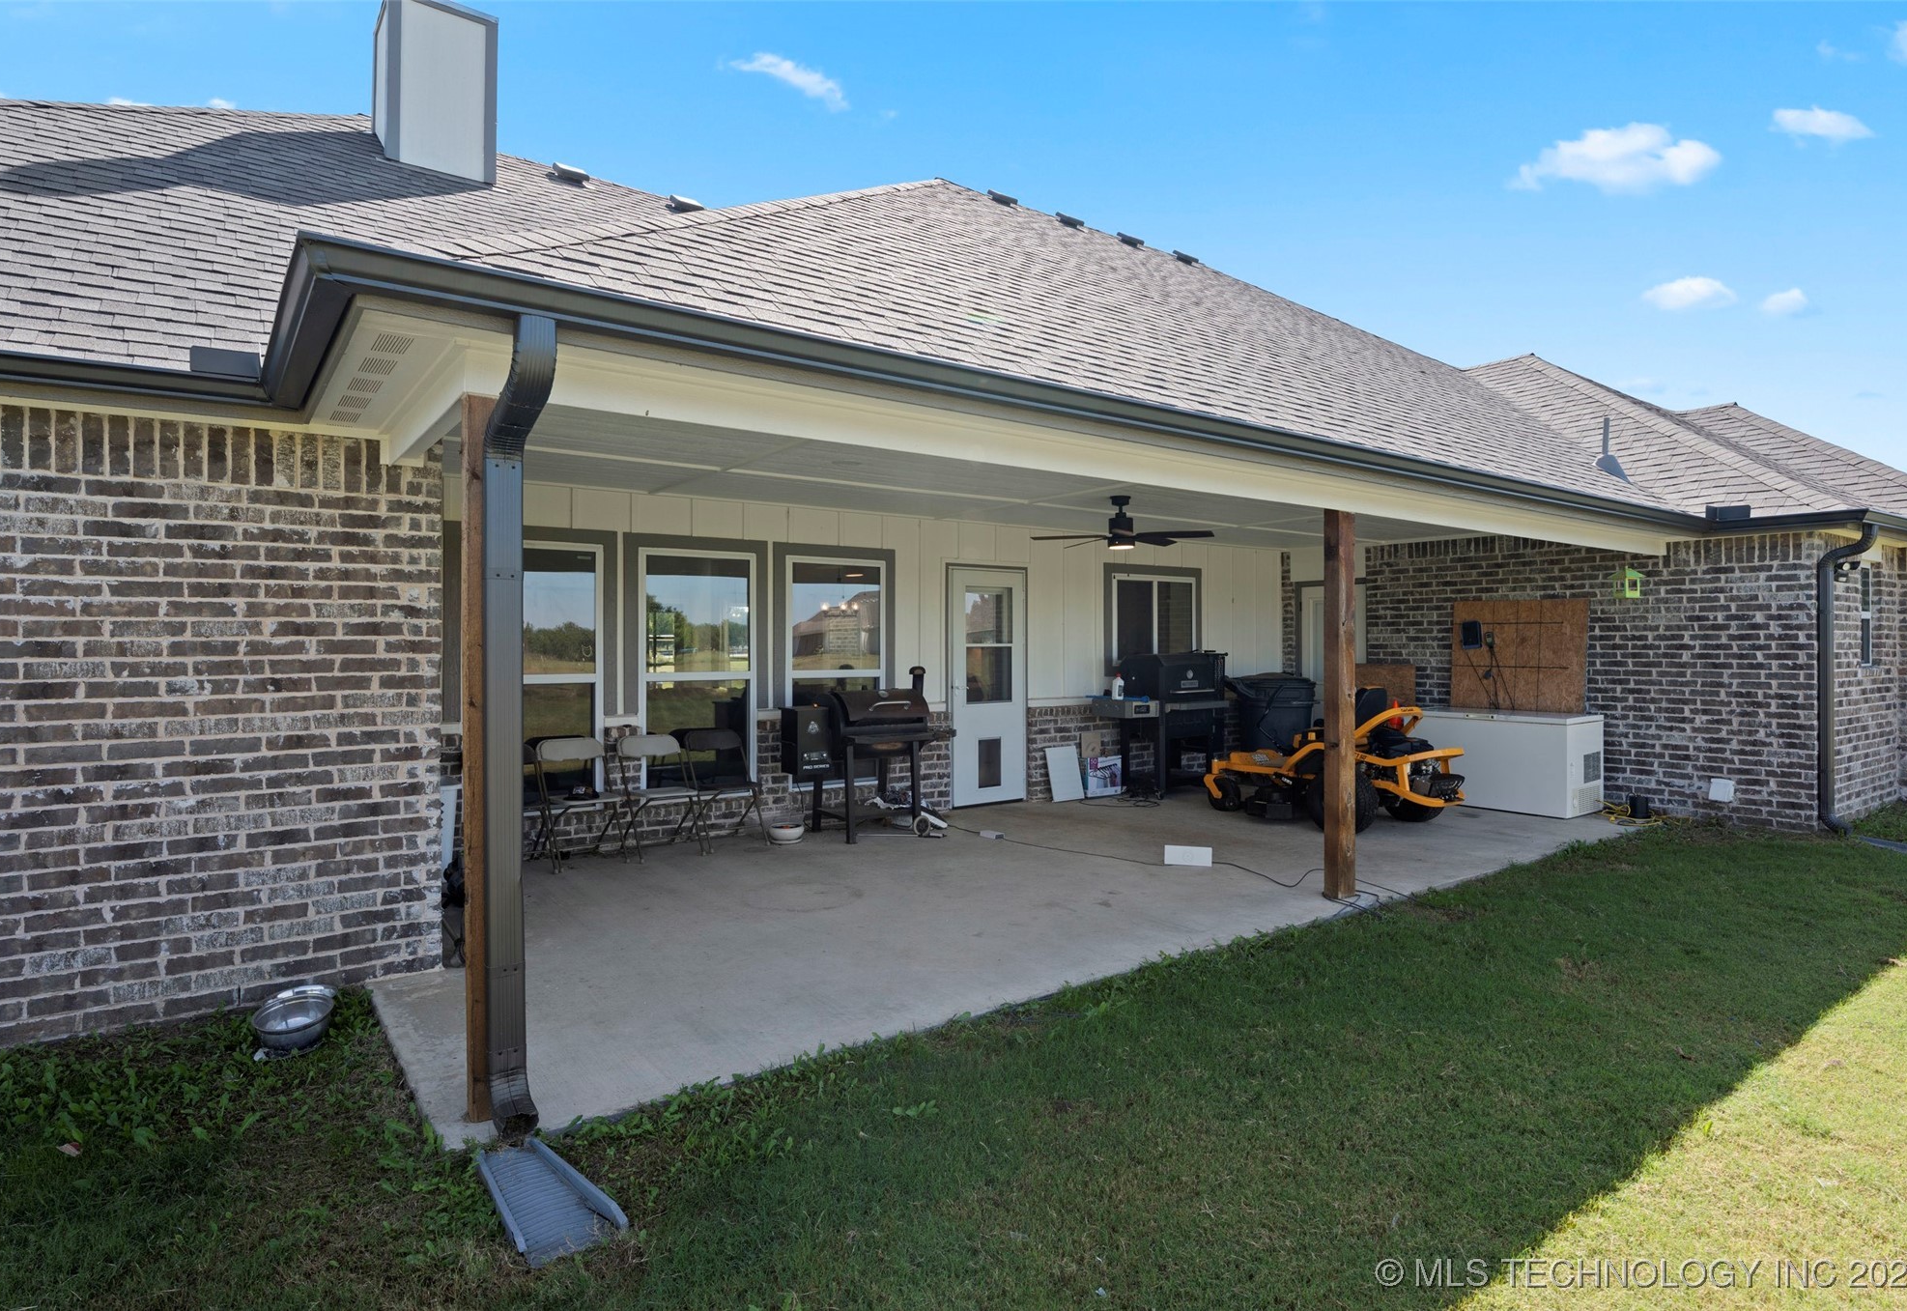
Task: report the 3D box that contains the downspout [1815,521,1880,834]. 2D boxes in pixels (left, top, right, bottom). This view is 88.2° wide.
[{"bbox_3d":[7.097,0.184,7.805,0.110,2.450,0.340,-1,1,-36],"label":"downspout"}]

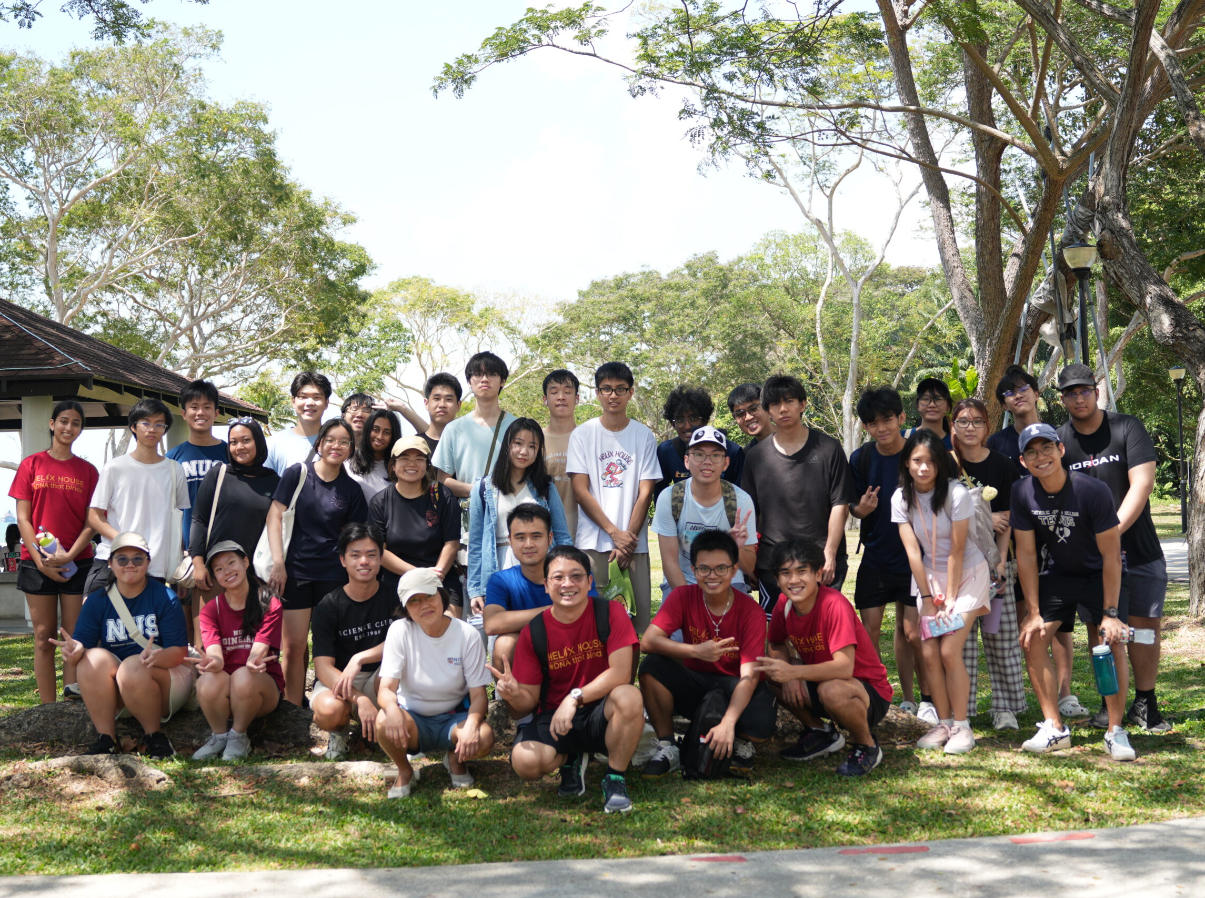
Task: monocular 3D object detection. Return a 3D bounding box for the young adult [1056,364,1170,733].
[{"bbox_3d":[2.439,0.467,7.500,0.560,1.740,0.440,-2,-2,14],"label":"young adult"}]

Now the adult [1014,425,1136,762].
[{"bbox_3d":[2.057,0.616,6.880,0.540,1.435,0.740,-2,-2,19],"label":"adult"}]

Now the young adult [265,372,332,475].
[{"bbox_3d":[-1.529,0.491,8.168,0.490,1.780,0.320,-1,-2,-16],"label":"young adult"}]

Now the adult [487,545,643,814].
[{"bbox_3d":[-0.148,0.862,6.062,0.600,0.980,0.750,-1,-2,-2],"label":"adult"}]

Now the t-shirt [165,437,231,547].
[{"bbox_3d":[-2.088,0.303,8.237,0.500,0.700,0.270,-1,-2,-14],"label":"t-shirt"}]

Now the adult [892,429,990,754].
[{"bbox_3d":[1.534,0.625,7.100,0.440,1.460,0.480,-2,-2,19],"label":"adult"}]

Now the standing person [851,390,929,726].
[{"bbox_3d":[1.462,0.530,7.869,0.470,1.690,0.360,-2,-2,5],"label":"standing person"}]

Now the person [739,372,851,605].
[{"bbox_3d":[0.936,0.513,7.418,0.530,1.730,0.320,-2,-2,15],"label":"person"}]

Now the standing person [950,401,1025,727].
[{"bbox_3d":[1.829,0.556,7.471,0.410,1.600,0.320,-2,-2,19],"label":"standing person"}]

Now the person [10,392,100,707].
[{"bbox_3d":[-2.916,0.554,8.350,0.460,1.615,0.380,-1,-2,-9],"label":"person"}]

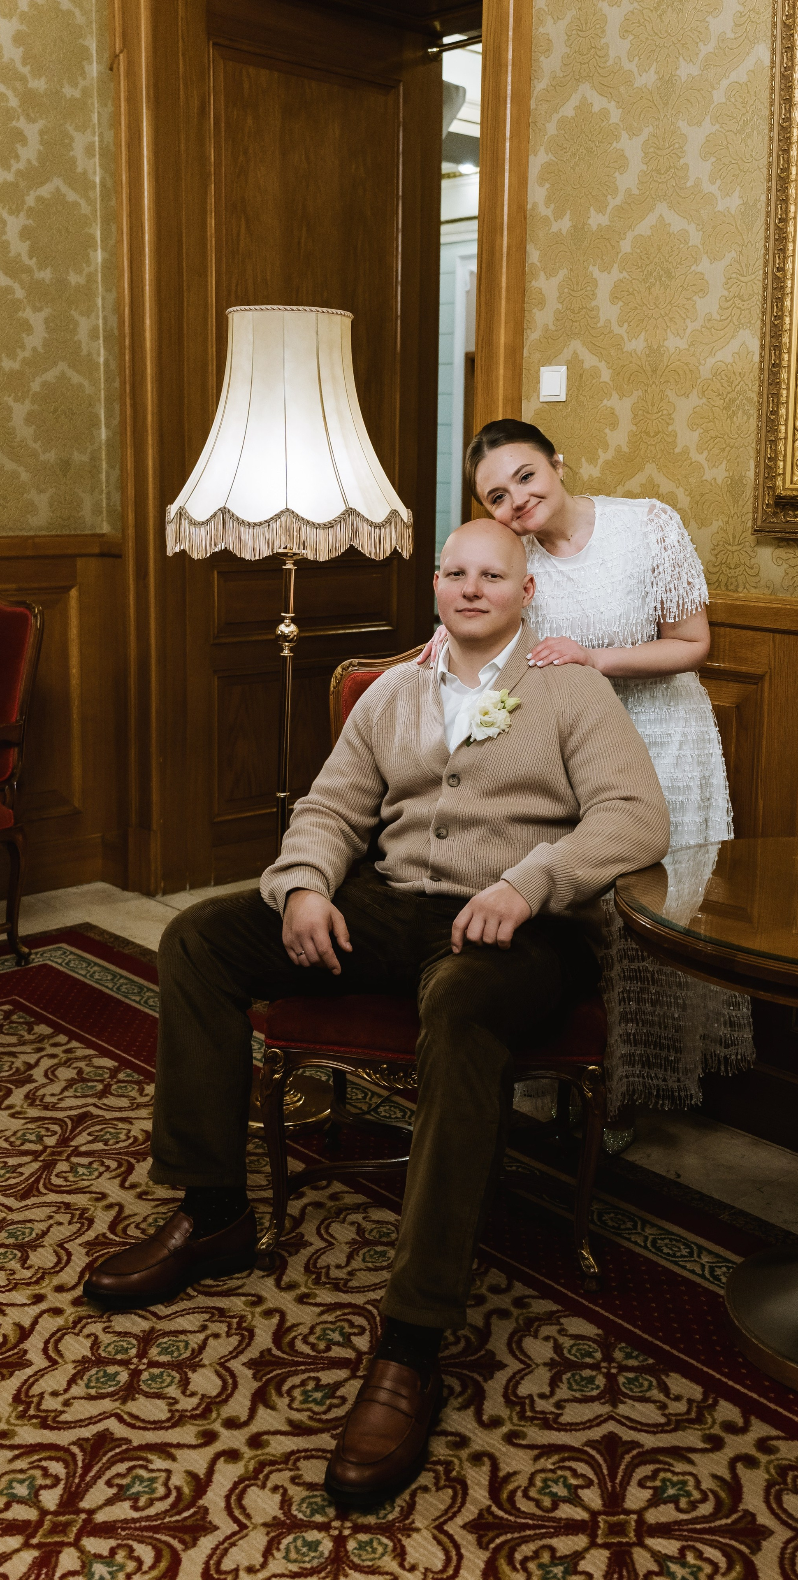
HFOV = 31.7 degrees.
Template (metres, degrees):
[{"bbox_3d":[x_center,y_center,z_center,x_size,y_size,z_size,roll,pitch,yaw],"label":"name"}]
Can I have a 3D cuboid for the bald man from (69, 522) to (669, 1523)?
[{"bbox_3d":[-0.040,0.239,2.341,0.900,1.360,0.970,4,12,11],"label":"bald man"}]

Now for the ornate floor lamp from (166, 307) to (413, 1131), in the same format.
[{"bbox_3d":[-0.240,-0.128,3.090,0.530,1.765,0.530,1,12,0],"label":"ornate floor lamp"}]

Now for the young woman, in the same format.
[{"bbox_3d":[0.409,0.046,2.860,0.560,1.540,0.570,6,13,23],"label":"young woman"}]

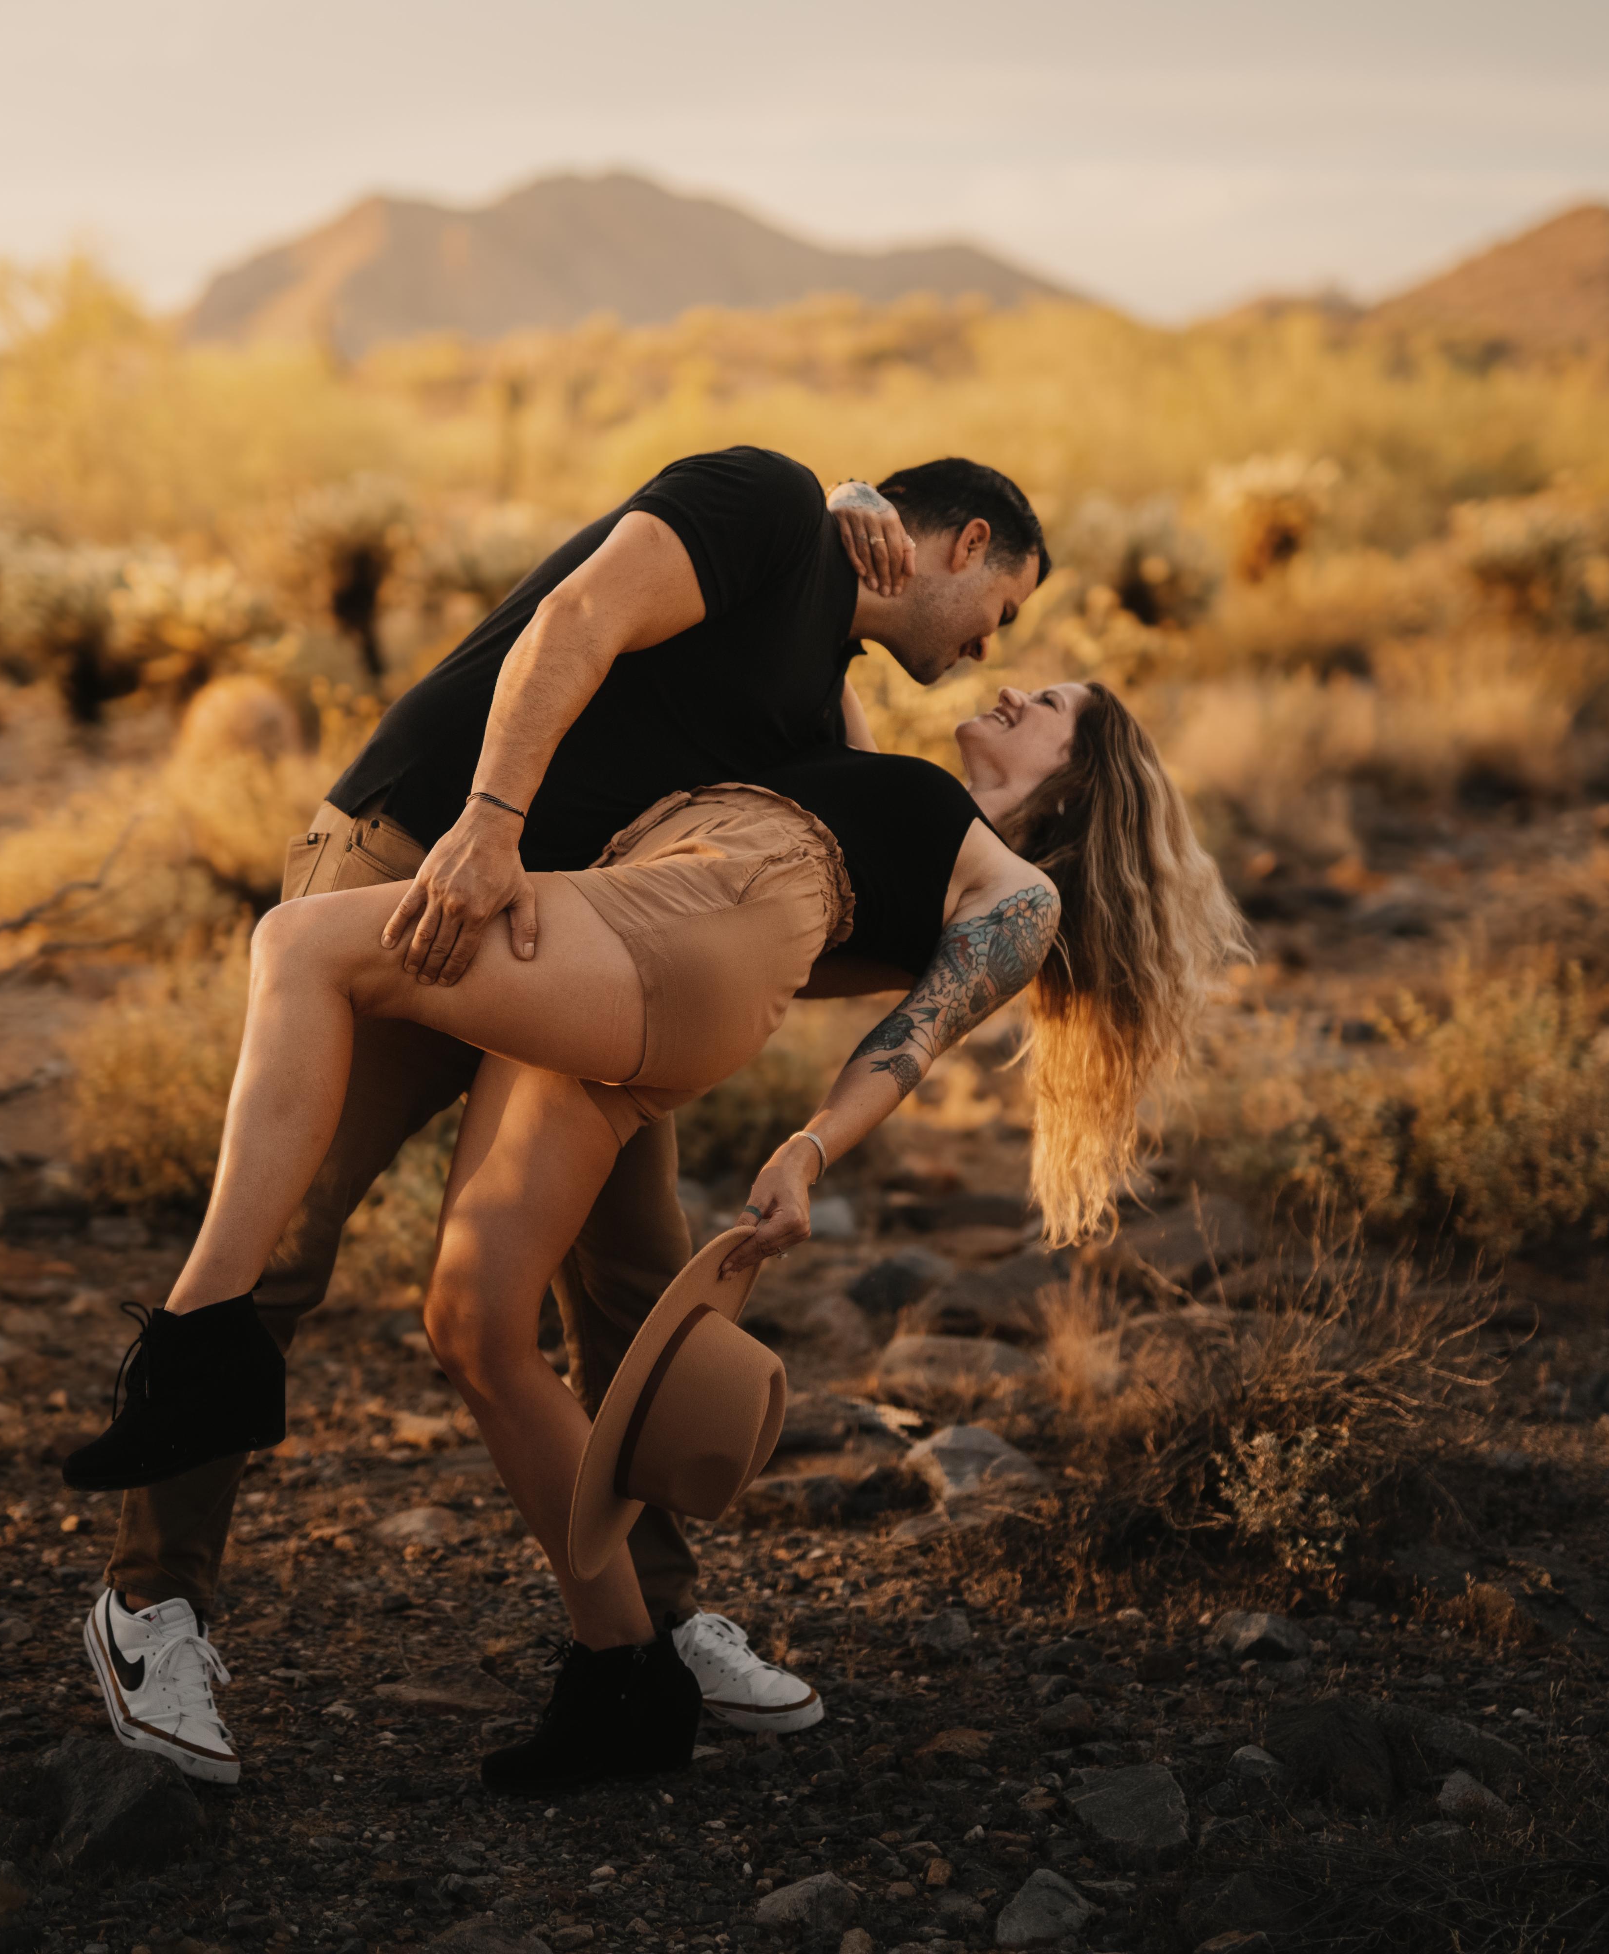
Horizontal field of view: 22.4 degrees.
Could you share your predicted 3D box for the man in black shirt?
[{"bbox_3d":[-0.243,0.125,4.177,0.920,1.330,0.620,3,8,24],"label":"man in black shirt"}]

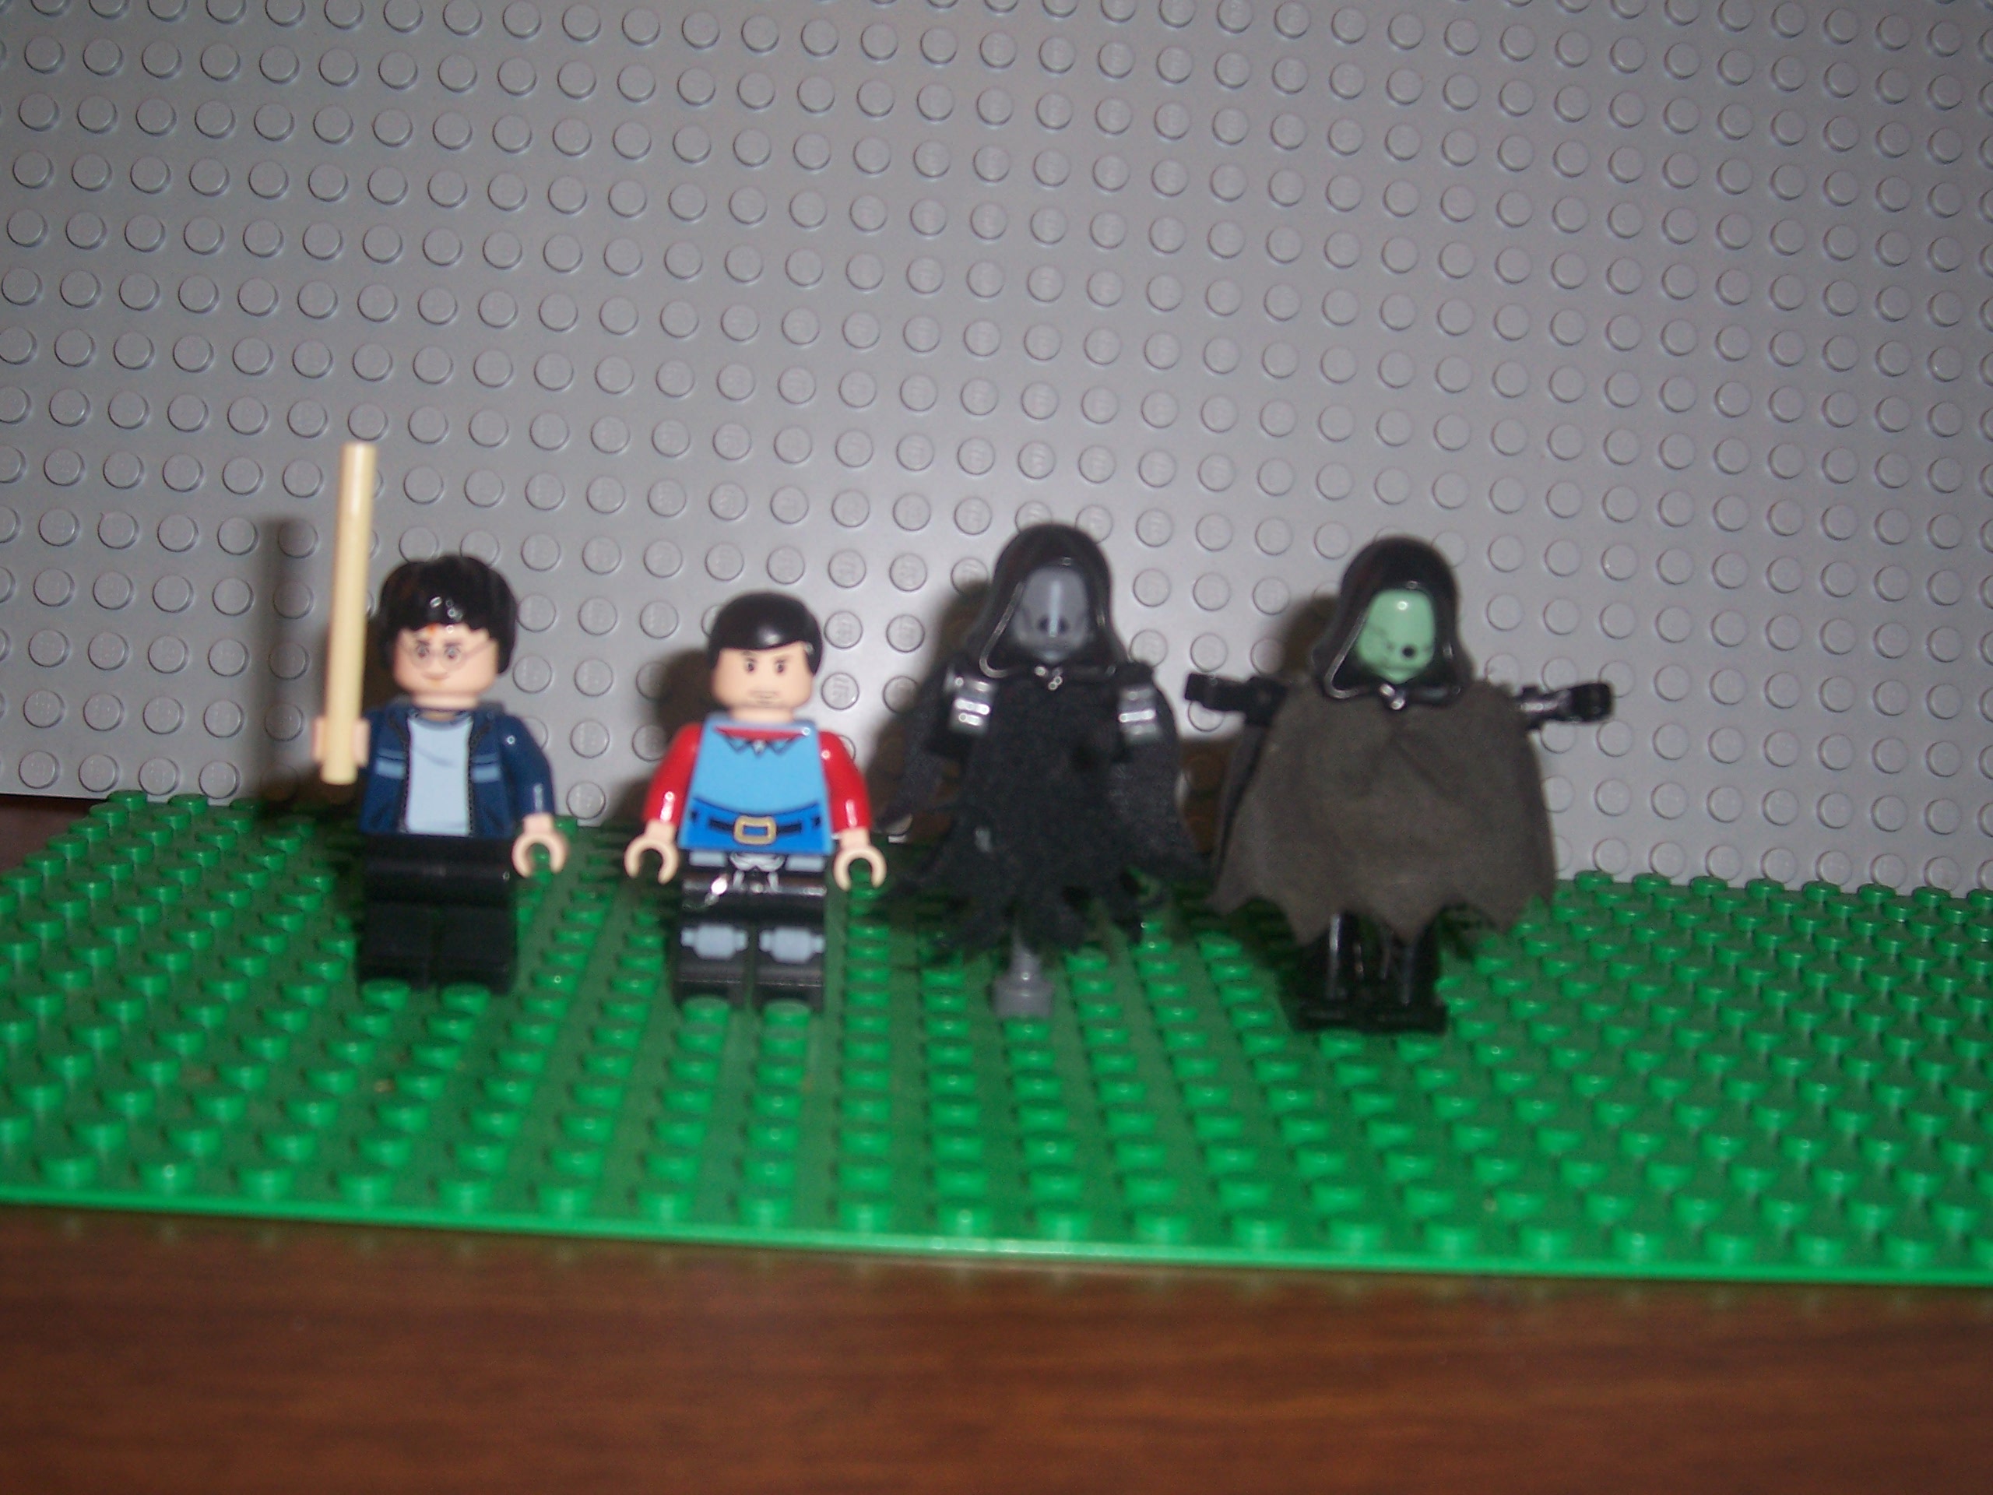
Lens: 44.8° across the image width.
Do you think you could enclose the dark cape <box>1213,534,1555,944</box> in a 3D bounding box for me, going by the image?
[{"bbox_3d":[0.041,-0.001,0.245,0.035,0.042,0.021,3,11,-4],"label":"dark cape"}]

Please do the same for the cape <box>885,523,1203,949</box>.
[{"bbox_3d":[0.006,-0.001,0.244,0.032,0.042,0.020,3,11,-4],"label":"cape"}]

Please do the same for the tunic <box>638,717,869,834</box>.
[{"bbox_3d":[-0.024,0.003,0.243,0.023,0.014,0.010,3,11,-4],"label":"tunic"}]

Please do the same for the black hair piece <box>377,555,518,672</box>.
[{"bbox_3d":[-0.055,-0.013,0.240,0.014,0.012,0.014,3,11,-4],"label":"black hair piece"}]

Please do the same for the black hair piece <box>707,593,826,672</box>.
[{"bbox_3d":[-0.023,-0.011,0.242,0.012,0.009,0.012,3,11,-4],"label":"black hair piece"}]

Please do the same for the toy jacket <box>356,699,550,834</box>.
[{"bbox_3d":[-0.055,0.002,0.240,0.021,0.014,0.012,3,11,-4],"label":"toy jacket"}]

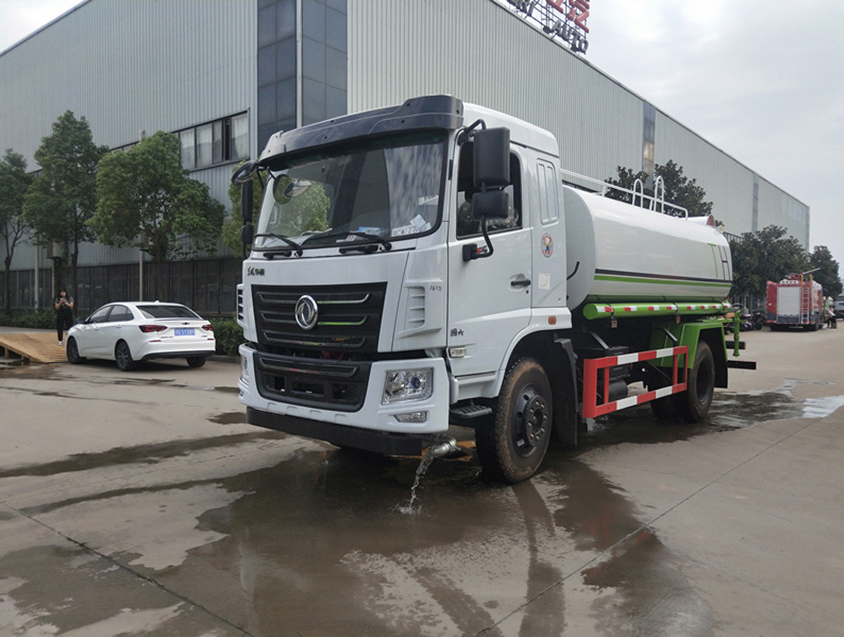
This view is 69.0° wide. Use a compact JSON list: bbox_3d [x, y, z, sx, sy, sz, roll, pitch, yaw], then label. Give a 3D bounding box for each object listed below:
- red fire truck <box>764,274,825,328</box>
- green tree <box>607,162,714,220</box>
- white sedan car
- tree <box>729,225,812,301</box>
[{"bbox_3d":[23.208,-0.931,37.920,2.420,3.200,7.400,1,2,37],"label":"red fire truck"},{"bbox_3d":[10.299,-2.972,26.399,4.800,7.600,4.800,1,2,22],"label":"green tree"},{"bbox_3d":[-6.710,0.357,14.360,4.620,1.470,1.820,1,2,40],"label":"white sedan car"},{"bbox_3d":[25.756,-3.170,45.599,5.800,7.600,5.600,1,2,30],"label":"tree"}]

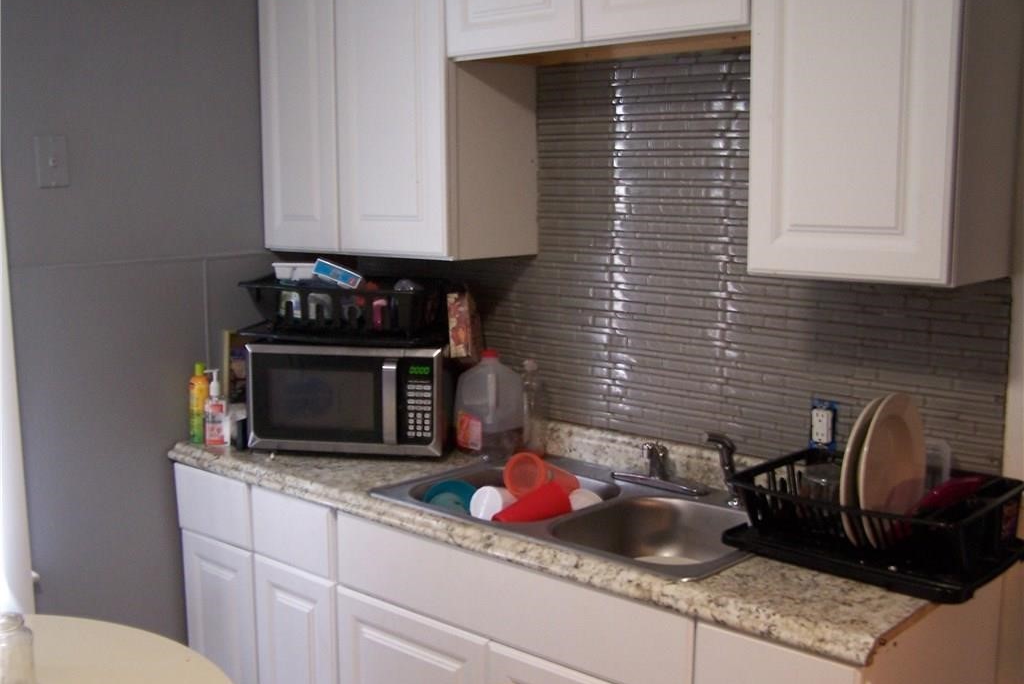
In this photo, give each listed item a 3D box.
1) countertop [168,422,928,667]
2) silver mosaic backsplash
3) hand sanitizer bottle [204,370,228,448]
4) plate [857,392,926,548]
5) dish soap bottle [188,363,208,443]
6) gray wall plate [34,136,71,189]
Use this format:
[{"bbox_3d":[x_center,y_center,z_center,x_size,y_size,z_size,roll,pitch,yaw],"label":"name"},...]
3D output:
[{"bbox_3d":[0.029,0.304,2.490,1.885,0.112,0.632,7,11,41],"label":"countertop"},{"bbox_3d":[0.231,-0.215,2.659,1.836,0.874,0.015,7,11,41],"label":"silver mosaic backsplash"},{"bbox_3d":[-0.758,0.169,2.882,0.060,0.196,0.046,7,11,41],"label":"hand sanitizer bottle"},{"bbox_3d":[0.673,0.228,2.002,0.025,0.277,0.277,7,11,41],"label":"plate"},{"bbox_3d":[-0.808,0.161,2.897,0.048,0.208,0.043,7,11,41],"label":"dish soap bottle"},{"bbox_3d":[-1.050,-0.412,2.578,0.010,0.117,0.074,7,11,41],"label":"gray wall plate"}]

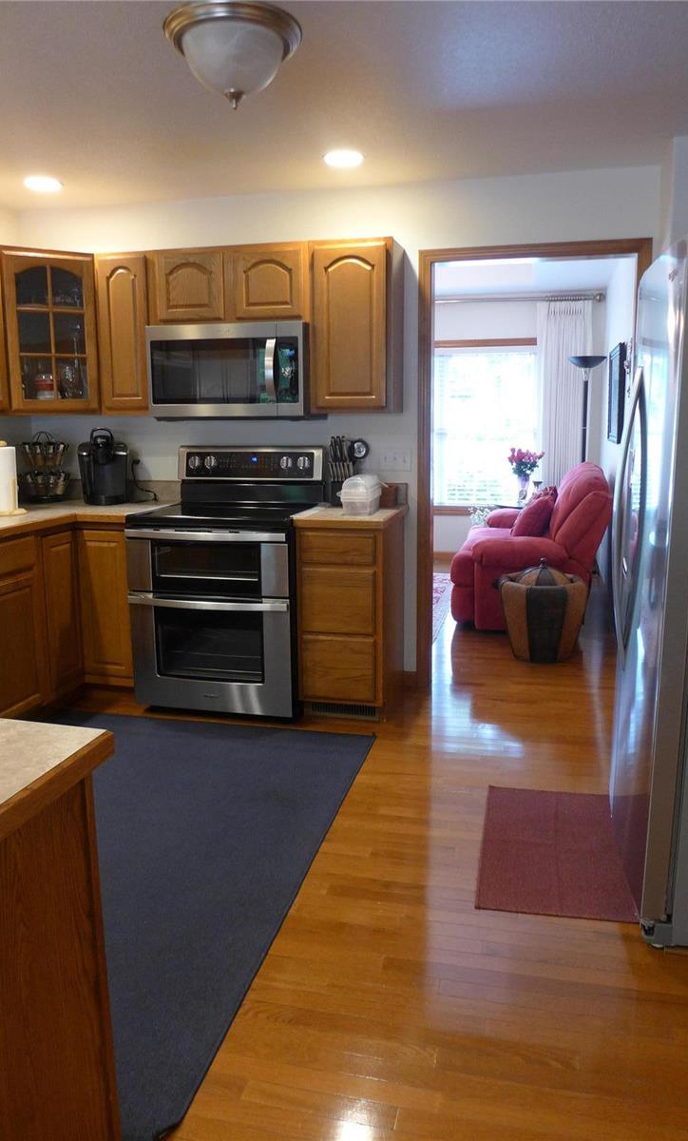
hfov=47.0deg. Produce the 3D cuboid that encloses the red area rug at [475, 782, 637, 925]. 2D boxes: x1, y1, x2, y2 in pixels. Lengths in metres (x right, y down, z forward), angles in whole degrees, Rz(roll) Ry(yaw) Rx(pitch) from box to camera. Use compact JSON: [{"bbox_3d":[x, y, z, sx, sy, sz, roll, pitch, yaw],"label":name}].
[{"bbox_3d":[0.690,0.887,2.561,0.465,0.010,0.770,2,11,12],"label":"red area rug"}]

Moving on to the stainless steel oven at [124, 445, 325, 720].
[{"bbox_3d":[-0.536,0.029,3.796,0.765,1.207,0.694,2,11,12],"label":"stainless steel oven"}]

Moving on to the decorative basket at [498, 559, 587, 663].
[{"bbox_3d":[1.162,0.220,4.593,0.490,0.570,0.490,2,11,13],"label":"decorative basket"}]

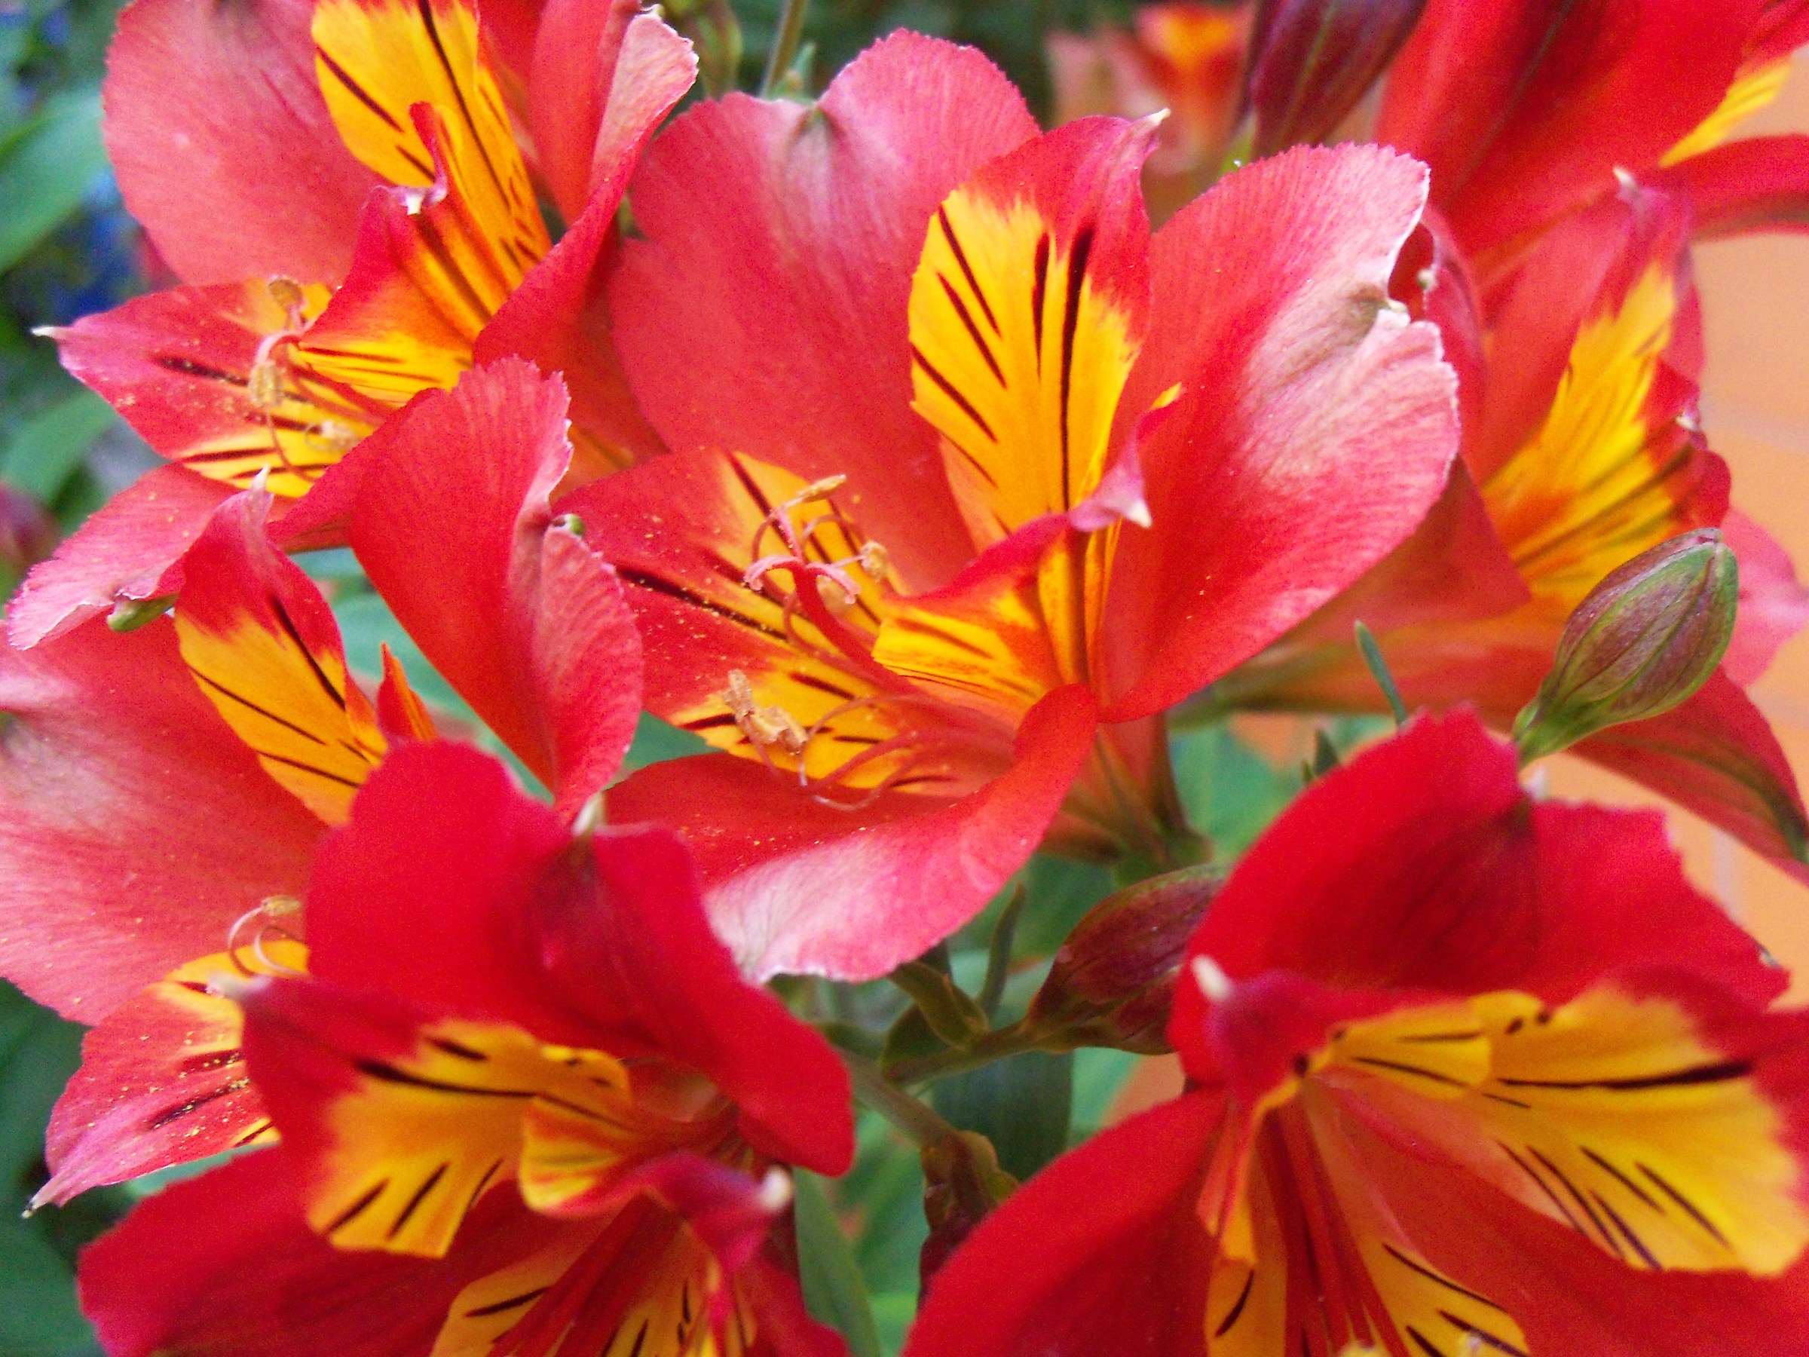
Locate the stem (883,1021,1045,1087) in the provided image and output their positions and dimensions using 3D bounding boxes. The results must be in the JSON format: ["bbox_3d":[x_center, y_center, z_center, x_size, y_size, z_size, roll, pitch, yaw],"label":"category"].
[{"bbox_3d":[0.006,0.036,0.173,0.015,0.003,0.003,-16,0,6],"label":"stem"}]

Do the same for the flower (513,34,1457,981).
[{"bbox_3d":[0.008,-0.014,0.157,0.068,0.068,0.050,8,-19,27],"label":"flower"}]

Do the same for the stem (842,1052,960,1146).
[{"bbox_3d":[0.000,0.040,0.173,0.013,0.003,0.003,40,0,6],"label":"stem"}]

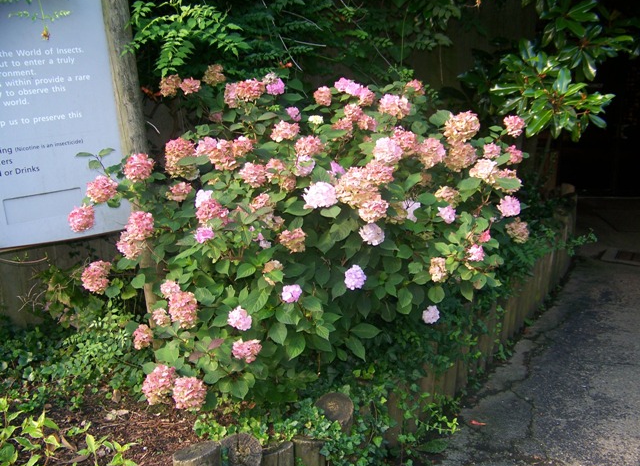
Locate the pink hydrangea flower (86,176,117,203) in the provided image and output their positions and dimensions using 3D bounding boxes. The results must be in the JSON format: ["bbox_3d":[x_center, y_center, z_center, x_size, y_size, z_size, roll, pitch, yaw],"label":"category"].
[{"bbox_3d":[-0.907,-0.181,2.700,0.130,0.107,0.106,-6,20,-18],"label":"pink hydrangea flower"}]

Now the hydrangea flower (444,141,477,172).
[{"bbox_3d":[0.591,-0.322,2.720,0.131,0.117,0.124,2,18,12],"label":"hydrangea flower"}]

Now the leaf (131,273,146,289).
[{"bbox_3d":[-0.673,0.180,2.400,0.056,0.050,0.045,-8,19,-16],"label":"leaf"}]

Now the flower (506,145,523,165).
[{"bbox_3d":[0.947,-0.377,3.150,0.095,0.097,0.095,4,21,16],"label":"flower"}]

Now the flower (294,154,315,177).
[{"bbox_3d":[-0.065,-0.282,2.700,0.081,0.092,0.078,0,19,-1],"label":"flower"}]

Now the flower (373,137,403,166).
[{"bbox_3d":[0.269,-0.325,2.580,0.116,0.104,0.110,0,18,6],"label":"flower"}]

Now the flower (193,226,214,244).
[{"bbox_3d":[-0.464,0.006,2.600,0.078,0.067,0.065,-3,19,-10],"label":"flower"}]

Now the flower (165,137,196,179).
[{"bbox_3d":[-0.614,-0.328,2.850,0.141,0.178,0.130,-5,15,-12],"label":"flower"}]

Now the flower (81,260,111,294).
[{"bbox_3d":[-0.850,0.165,2.450,0.110,0.125,0.108,0,20,0],"label":"flower"}]

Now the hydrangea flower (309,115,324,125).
[{"bbox_3d":[-0.016,-0.504,2.900,0.072,0.042,0.065,-1,15,0],"label":"hydrangea flower"}]

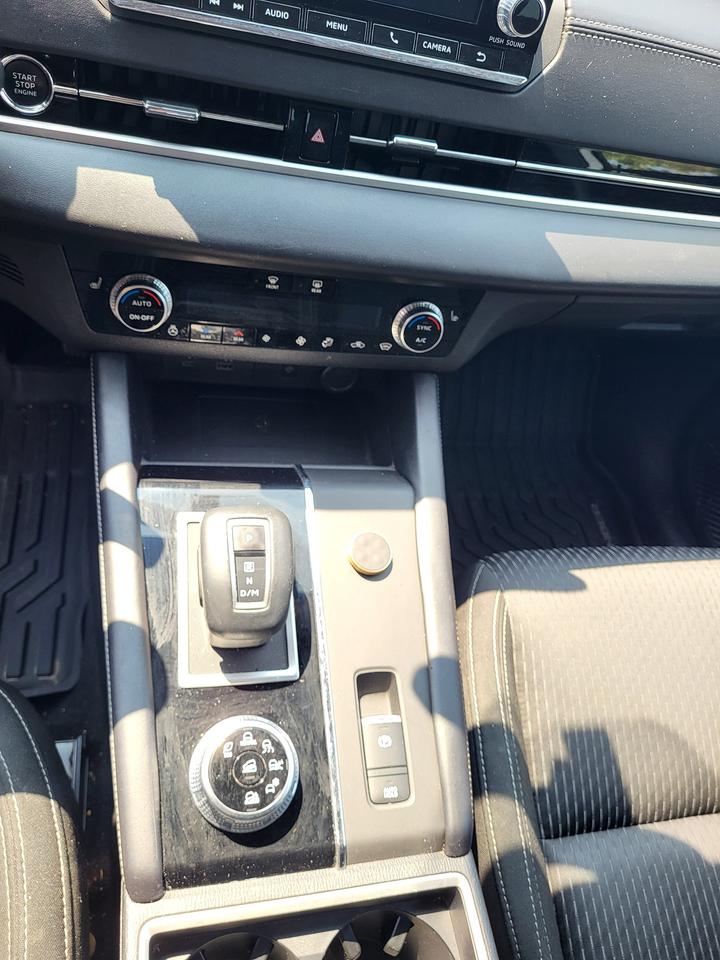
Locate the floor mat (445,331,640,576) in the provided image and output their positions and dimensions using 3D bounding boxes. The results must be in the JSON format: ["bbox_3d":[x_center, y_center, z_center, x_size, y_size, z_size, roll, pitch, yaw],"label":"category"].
[{"bbox_3d":[0.211,-0.007,1.049,0.480,0.120,0.660,1,67,-17],"label":"floor mat"}]

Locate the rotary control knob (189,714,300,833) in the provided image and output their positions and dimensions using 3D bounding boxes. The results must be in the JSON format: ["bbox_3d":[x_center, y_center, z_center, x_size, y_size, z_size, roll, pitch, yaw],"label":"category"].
[{"bbox_3d":[-0.073,0.190,0.471,0.072,0.026,0.072,1,65,-17],"label":"rotary control knob"}]

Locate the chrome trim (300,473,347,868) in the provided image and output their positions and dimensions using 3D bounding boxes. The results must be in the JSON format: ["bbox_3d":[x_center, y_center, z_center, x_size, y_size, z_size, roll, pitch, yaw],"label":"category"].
[{"bbox_3d":[-0.030,0.125,0.537,0.009,0.016,0.292,1,65,-17],"label":"chrome trim"}]

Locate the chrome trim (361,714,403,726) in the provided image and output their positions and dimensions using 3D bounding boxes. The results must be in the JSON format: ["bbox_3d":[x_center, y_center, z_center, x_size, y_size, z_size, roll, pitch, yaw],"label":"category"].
[{"bbox_3d":[0.015,0.176,0.525,0.030,0.006,0.008,1,65,-17],"label":"chrome trim"}]

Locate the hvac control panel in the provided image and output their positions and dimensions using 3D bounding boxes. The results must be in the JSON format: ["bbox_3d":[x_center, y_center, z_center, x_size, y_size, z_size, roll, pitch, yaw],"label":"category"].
[{"bbox_3d":[-0.056,-0.135,0.568,0.325,0.074,0.036,1,29,-17],"label":"hvac control panel"}]

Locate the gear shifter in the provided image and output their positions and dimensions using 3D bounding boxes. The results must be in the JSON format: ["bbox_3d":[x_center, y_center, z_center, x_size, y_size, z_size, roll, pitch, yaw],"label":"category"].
[{"bbox_3d":[-0.081,0.069,0.500,0.061,0.075,0.092,1,65,-17],"label":"gear shifter"}]

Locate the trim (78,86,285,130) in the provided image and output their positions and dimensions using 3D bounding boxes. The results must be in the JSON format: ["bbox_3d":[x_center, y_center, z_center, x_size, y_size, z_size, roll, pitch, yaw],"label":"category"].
[{"bbox_3d":[-0.116,-0.245,0.478,0.133,0.011,0.014,1,35,-17],"label":"trim"}]

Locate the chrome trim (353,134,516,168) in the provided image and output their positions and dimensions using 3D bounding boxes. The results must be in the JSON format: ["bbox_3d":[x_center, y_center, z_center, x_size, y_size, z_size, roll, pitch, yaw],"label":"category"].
[{"bbox_3d":[0.057,-0.242,0.531,0.131,0.011,0.014,1,35,-17],"label":"chrome trim"}]

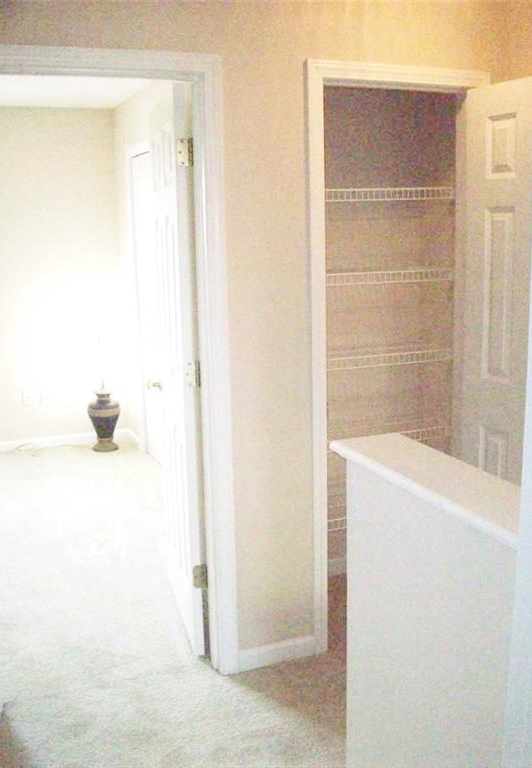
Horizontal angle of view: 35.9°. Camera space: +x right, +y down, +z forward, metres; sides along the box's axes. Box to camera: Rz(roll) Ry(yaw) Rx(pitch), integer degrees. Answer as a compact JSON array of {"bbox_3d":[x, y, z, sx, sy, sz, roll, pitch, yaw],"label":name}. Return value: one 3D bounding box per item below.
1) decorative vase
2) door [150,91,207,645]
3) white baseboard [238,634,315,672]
[{"bbox_3d":[-1.209,0.256,6.096,0.236,0.456,0.236,-5,11,-20],"label":"decorative vase"},{"bbox_3d":[-0.368,-0.051,3.242,0.038,2.032,0.762,-4,11,-14],"label":"door"},{"bbox_3d":[0.044,0.989,3.022,0.306,0.083,0.017,-5,11,-20],"label":"white baseboard"}]

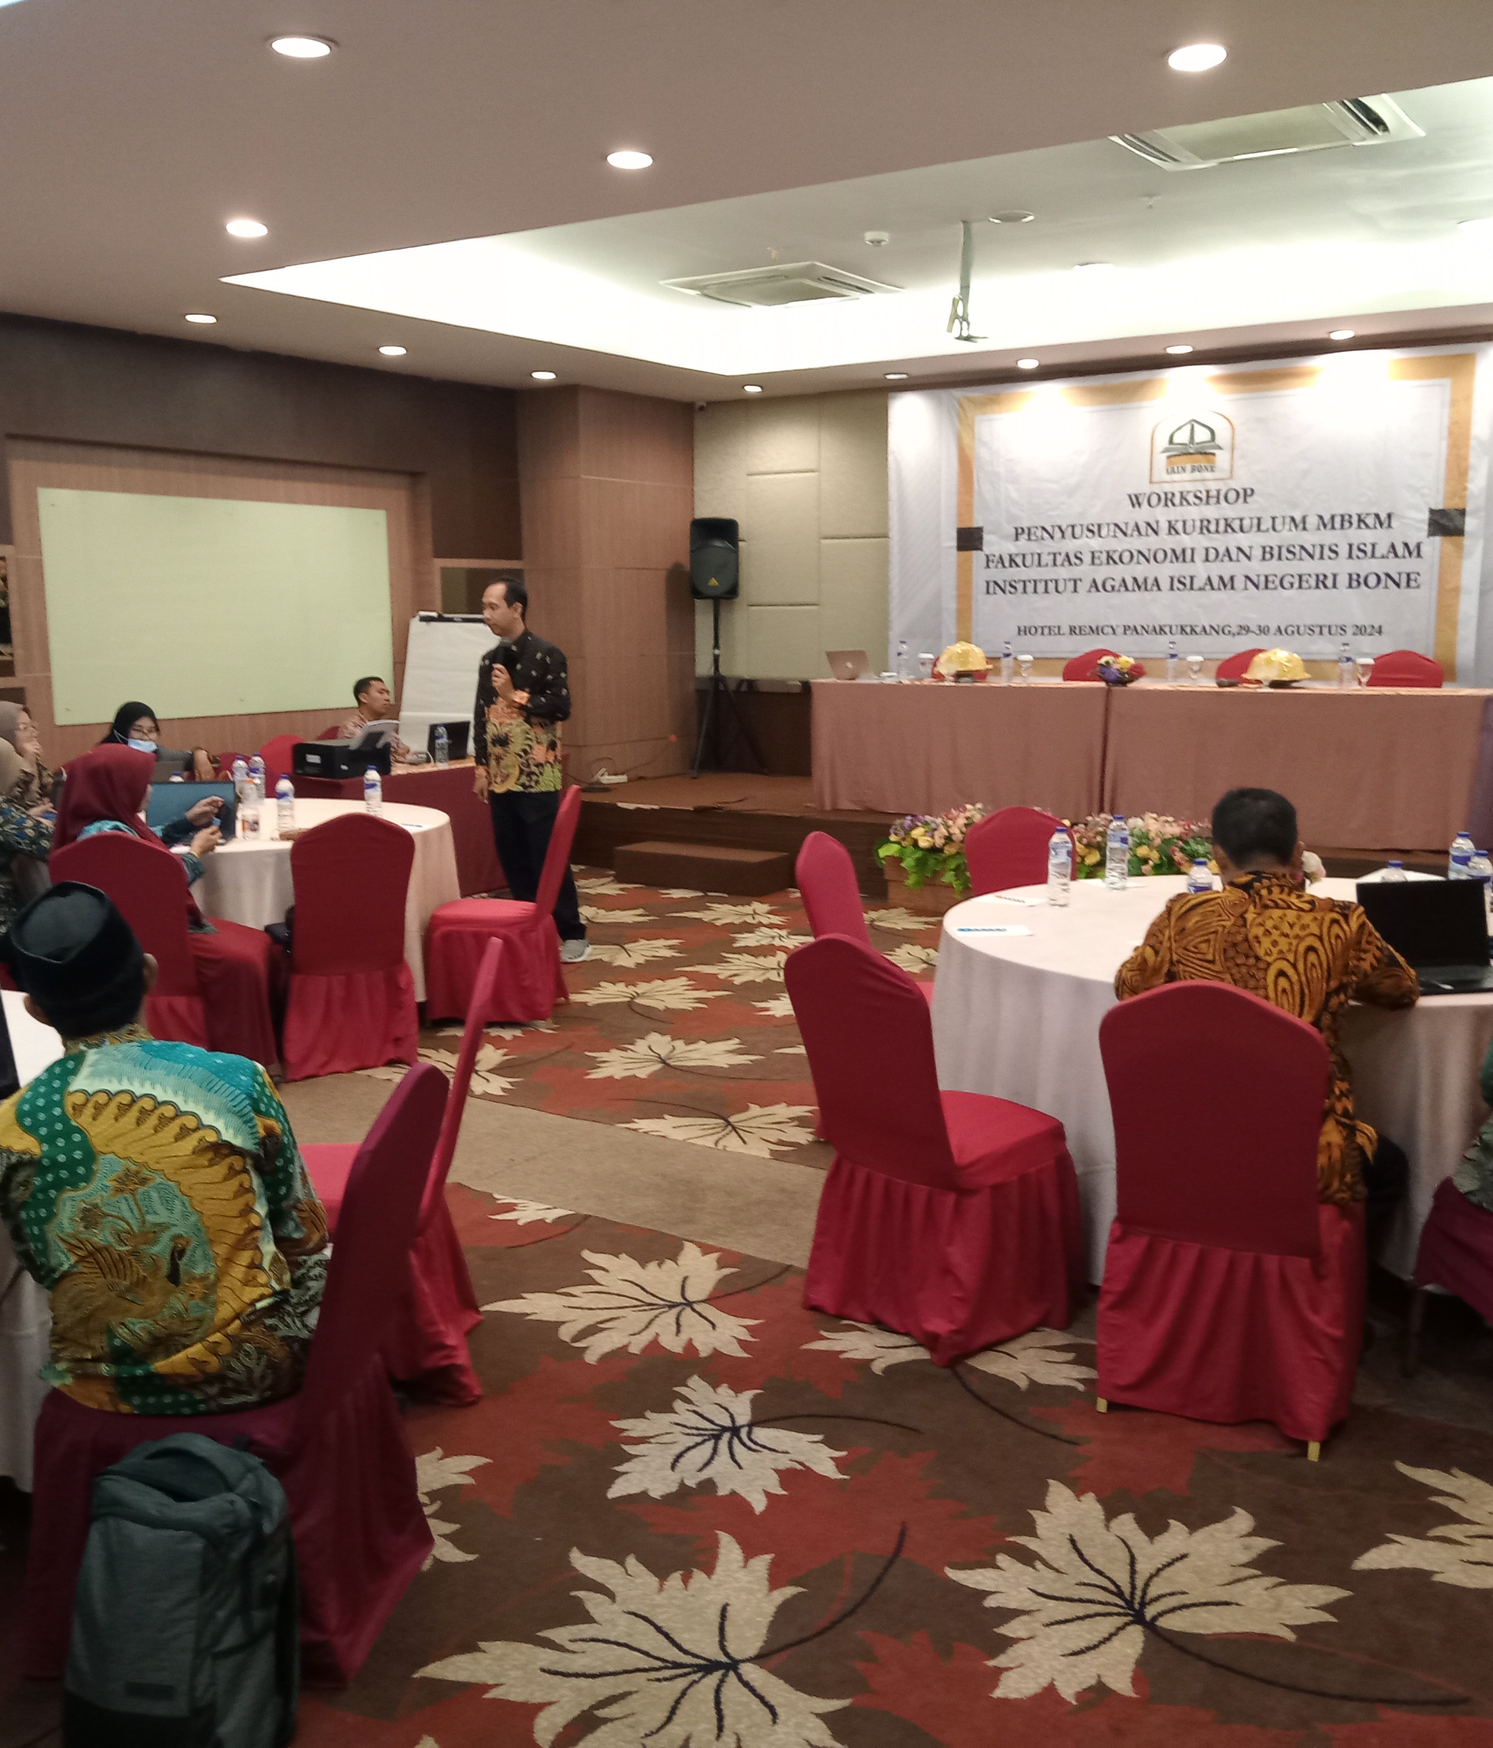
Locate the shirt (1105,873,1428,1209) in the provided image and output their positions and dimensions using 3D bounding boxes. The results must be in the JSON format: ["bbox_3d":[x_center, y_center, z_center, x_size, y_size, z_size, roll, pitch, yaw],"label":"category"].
[{"bbox_3d":[1.014,0.275,3.737,0.560,0.580,0.430,3,9,25],"label":"shirt"}]

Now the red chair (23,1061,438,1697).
[{"bbox_3d":[-0.770,0.732,2.956,0.591,0.896,0.448,1,8,9],"label":"red chair"}]

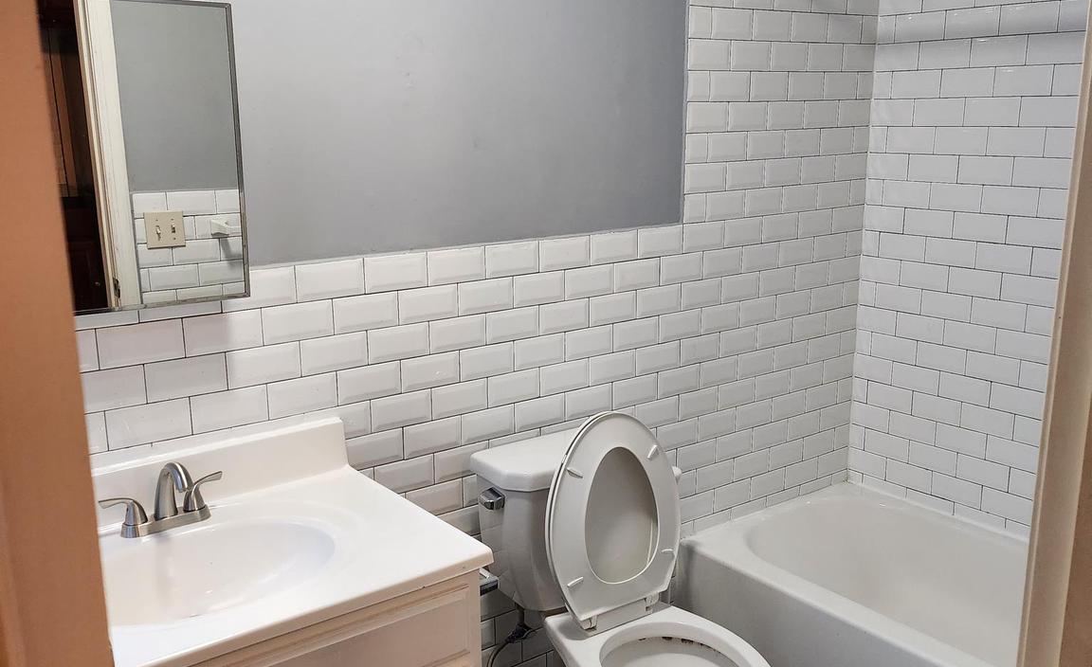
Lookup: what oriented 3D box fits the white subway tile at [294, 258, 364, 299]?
[{"bbox_3d":[-0.438,-0.108,2.046,0.147,0.074,0.010,-10,16,-35],"label":"white subway tile"}]

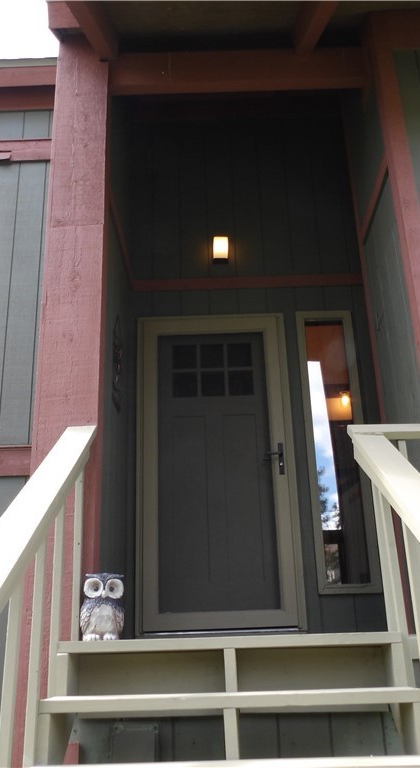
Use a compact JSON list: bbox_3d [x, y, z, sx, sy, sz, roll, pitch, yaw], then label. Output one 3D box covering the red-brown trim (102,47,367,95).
[{"bbox_3d":[0.168,-1.935,4.396,1.580,0.254,0.085,-2,-22,0],"label":"red-brown trim"}]

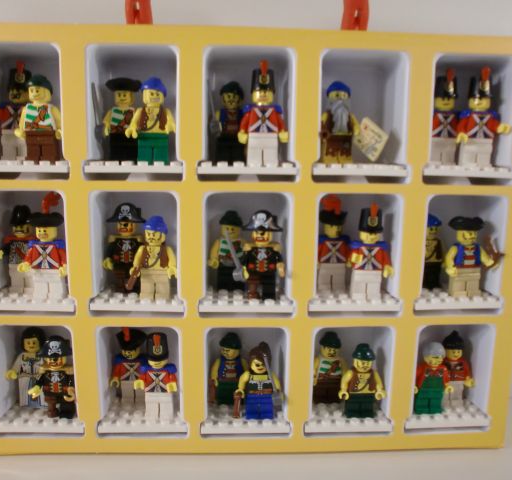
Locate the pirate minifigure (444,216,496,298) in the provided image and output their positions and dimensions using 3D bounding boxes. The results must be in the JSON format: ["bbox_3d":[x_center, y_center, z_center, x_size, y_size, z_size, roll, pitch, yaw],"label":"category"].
[{"bbox_3d":[0.115,0.009,0.257,0.030,0.045,0.016,0,9,-2],"label":"pirate minifigure"}]

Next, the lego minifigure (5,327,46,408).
[{"bbox_3d":[-0.128,0.072,0.274,0.027,0.046,0.017,0,10,-2],"label":"lego minifigure"}]

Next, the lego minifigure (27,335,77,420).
[{"bbox_3d":[-0.107,0.075,0.259,0.025,0.045,0.018,0,10,-2],"label":"lego minifigure"}]

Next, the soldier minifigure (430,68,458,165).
[{"bbox_3d":[0.102,-0.065,0.259,0.026,0.053,0.015,0,10,-2],"label":"soldier minifigure"}]

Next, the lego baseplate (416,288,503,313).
[{"bbox_3d":[0.105,0.031,0.267,0.048,0.005,0.032,0,10,-2],"label":"lego baseplate"}]

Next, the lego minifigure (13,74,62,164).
[{"bbox_3d":[-0.106,-0.059,0.236,0.025,0.043,0.017,0,10,-2],"label":"lego minifigure"}]

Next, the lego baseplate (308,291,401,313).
[{"bbox_3d":[0.052,0.032,0.269,0.048,0.005,0.032,0,10,-2],"label":"lego baseplate"}]

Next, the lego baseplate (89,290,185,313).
[{"bbox_3d":[-0.062,0.032,0.264,0.048,0.005,0.032,0,10,-2],"label":"lego baseplate"}]

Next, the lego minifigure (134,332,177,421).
[{"bbox_3d":[-0.054,0.074,0.260,0.023,0.049,0.016,0,9,-2],"label":"lego minifigure"}]

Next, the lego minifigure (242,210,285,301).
[{"bbox_3d":[0.004,0.009,0.252,0.022,0.048,0.014,0,9,-2],"label":"lego minifigure"}]

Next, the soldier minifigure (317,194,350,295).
[{"bbox_3d":[0.043,0.002,0.274,0.024,0.056,0.013,0,10,-2],"label":"soldier minifigure"}]

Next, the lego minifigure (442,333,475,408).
[{"bbox_3d":[0.116,0.074,0.277,0.022,0.046,0.014,0,9,-2],"label":"lego minifigure"}]

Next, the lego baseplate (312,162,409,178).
[{"bbox_3d":[0.051,-0.036,0.252,0.048,0.005,0.032,0,9,-2],"label":"lego baseplate"}]

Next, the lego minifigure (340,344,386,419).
[{"bbox_3d":[0.058,0.078,0.268,0.025,0.042,0.016,0,10,-2],"label":"lego minifigure"}]

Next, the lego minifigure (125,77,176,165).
[{"bbox_3d":[-0.051,-0.059,0.239,0.025,0.043,0.017,0,10,-2],"label":"lego minifigure"}]

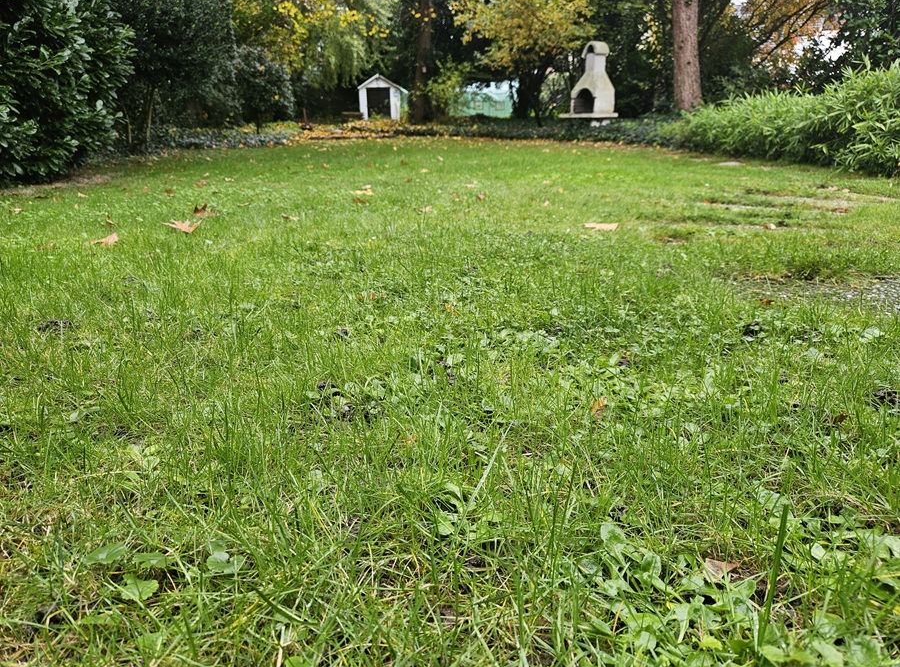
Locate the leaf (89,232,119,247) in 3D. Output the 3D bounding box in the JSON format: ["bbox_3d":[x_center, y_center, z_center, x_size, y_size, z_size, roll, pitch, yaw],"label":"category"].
[{"bbox_3d":[-1.225,-0.333,2.117,0.107,0.035,0.085,-11,22,-28],"label":"leaf"}]

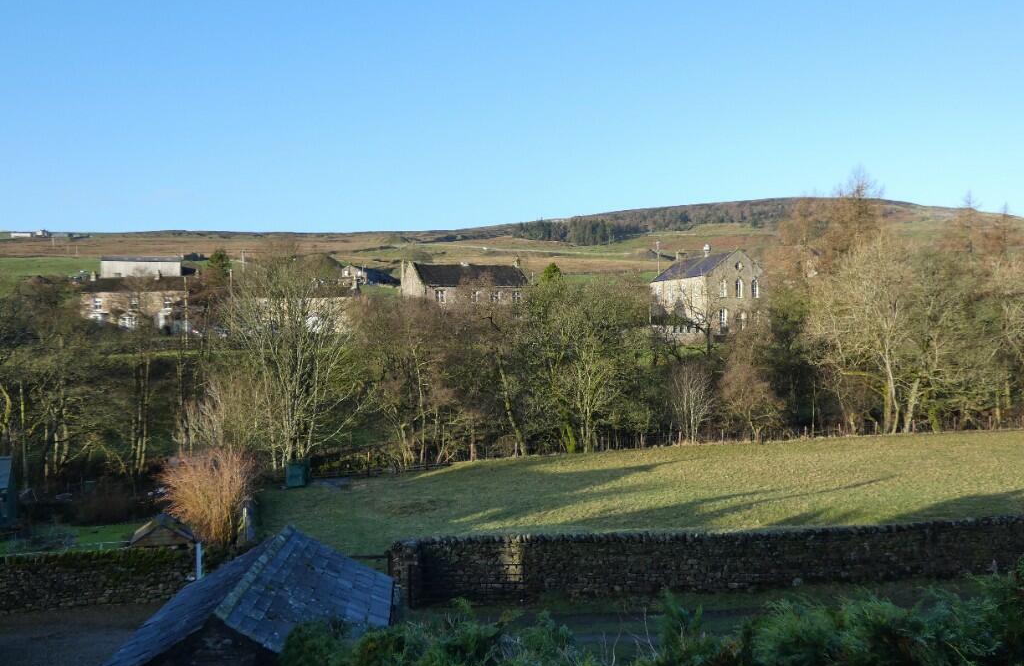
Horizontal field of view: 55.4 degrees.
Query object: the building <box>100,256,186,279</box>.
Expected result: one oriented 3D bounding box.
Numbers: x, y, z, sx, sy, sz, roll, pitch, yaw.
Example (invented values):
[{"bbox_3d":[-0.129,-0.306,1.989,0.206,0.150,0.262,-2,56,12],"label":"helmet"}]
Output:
[{"bbox_3d":[-86.200,-15.100,229.200,17.300,5.800,10.000,0,-1,-13],"label":"building"}]

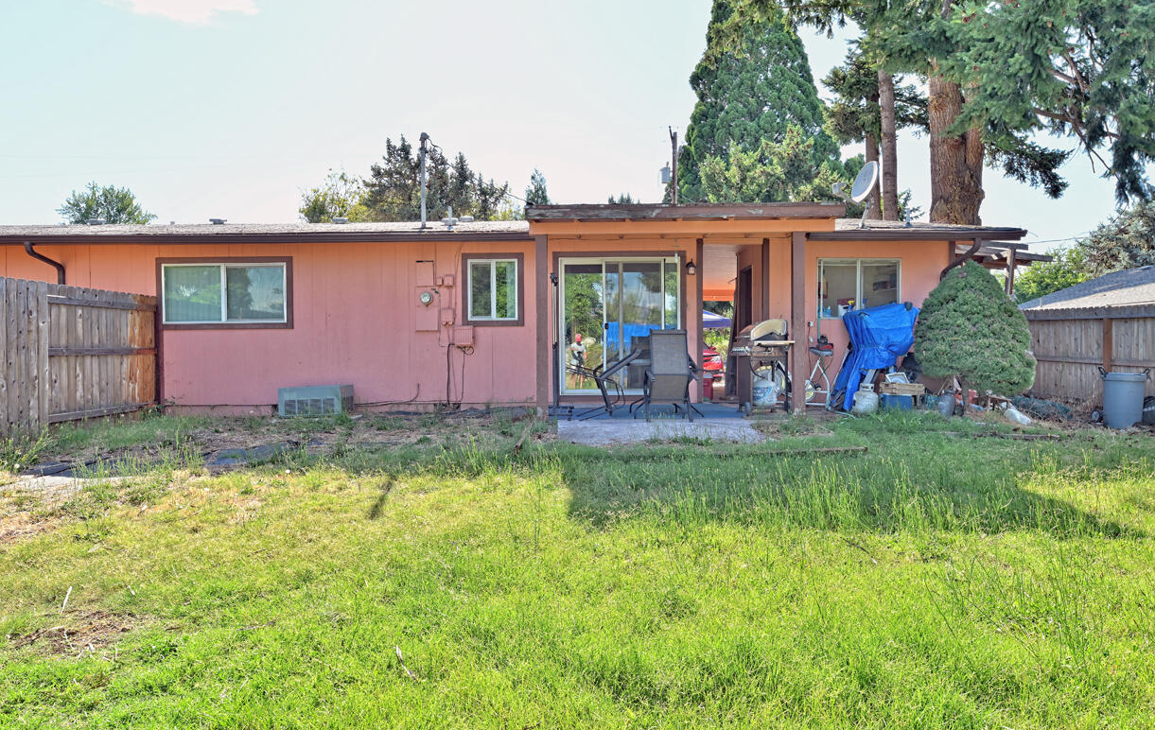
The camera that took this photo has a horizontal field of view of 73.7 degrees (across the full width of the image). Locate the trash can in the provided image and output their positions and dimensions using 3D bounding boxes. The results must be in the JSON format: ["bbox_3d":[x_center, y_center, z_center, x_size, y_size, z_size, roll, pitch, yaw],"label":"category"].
[{"bbox_3d":[6.970,0.415,9.800,0.620,0.790,0.580,0,2,19],"label":"trash can"}]

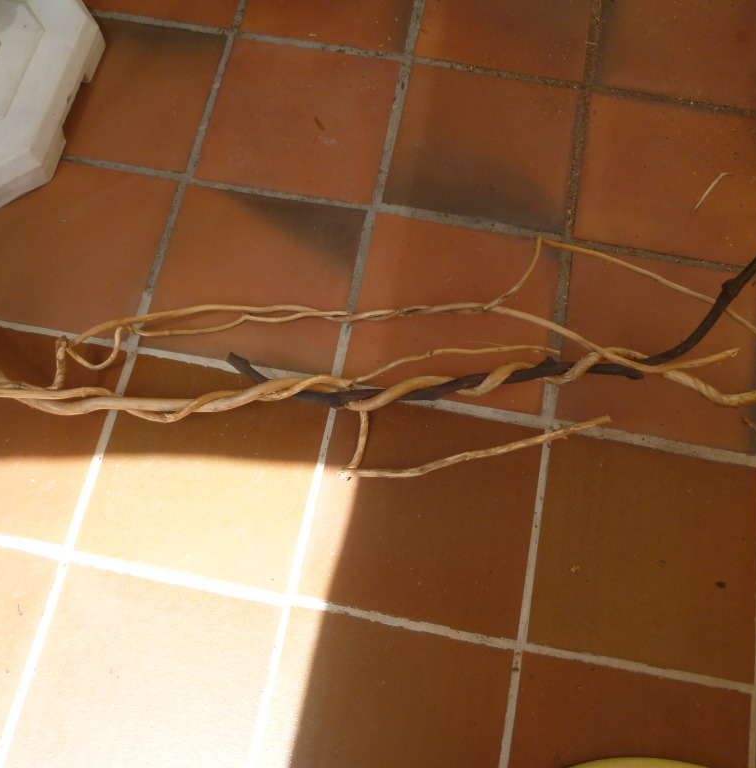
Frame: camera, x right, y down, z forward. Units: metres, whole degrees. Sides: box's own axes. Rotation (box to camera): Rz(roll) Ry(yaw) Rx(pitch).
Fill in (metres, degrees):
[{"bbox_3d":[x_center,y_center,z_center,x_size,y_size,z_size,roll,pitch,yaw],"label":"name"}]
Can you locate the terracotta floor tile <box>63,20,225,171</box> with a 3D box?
[{"bbox_3d":[-0.430,-0.498,1.408,0.289,0.012,0.286,10,69,3],"label":"terracotta floor tile"}]

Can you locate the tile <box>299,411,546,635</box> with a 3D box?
[{"bbox_3d":[0.062,0.177,1.147,0.289,0.012,0.286,10,69,3],"label":"tile"}]

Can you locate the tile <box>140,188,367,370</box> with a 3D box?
[{"bbox_3d":[-0.184,-0.164,1.279,0.289,0.012,0.286,10,69,3],"label":"tile"}]

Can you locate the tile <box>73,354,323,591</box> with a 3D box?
[{"bbox_3d":[-0.241,0.117,1.167,0.289,0.012,0.286,10,69,3],"label":"tile"}]

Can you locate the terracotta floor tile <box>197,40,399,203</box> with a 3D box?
[{"bbox_3d":[-0.128,-0.444,1.389,0.289,0.012,0.286,10,69,3],"label":"terracotta floor tile"}]

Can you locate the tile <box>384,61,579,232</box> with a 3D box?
[{"bbox_3d":[0.176,-0.393,1.372,0.289,0.012,0.286,10,69,3],"label":"tile"}]

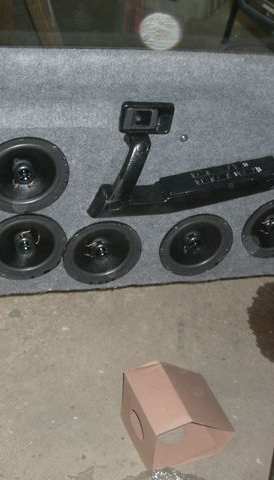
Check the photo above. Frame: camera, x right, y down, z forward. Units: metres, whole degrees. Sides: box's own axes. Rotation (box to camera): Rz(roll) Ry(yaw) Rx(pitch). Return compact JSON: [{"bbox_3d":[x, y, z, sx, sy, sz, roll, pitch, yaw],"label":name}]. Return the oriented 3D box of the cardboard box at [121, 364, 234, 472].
[{"bbox_3d":[0.094,0.389,1.587,0.200,0.153,0.172,-11,41,-20],"label":"cardboard box"}]

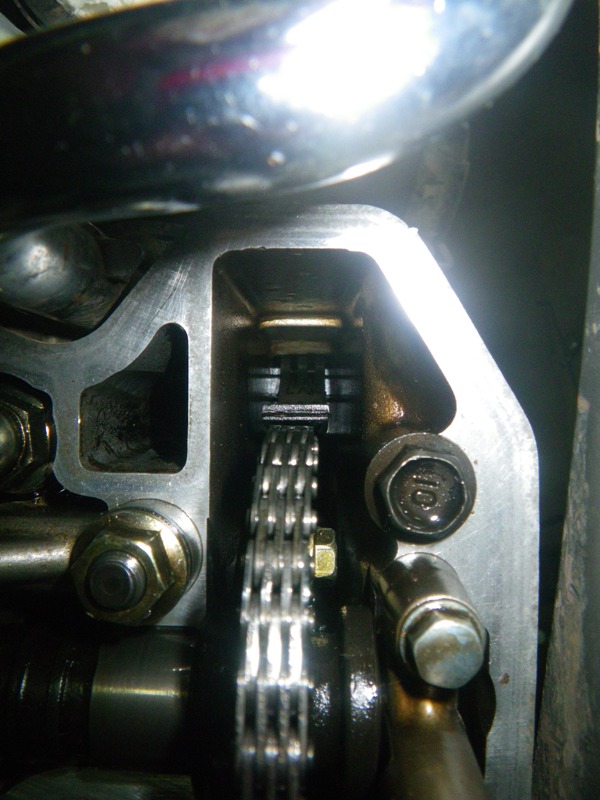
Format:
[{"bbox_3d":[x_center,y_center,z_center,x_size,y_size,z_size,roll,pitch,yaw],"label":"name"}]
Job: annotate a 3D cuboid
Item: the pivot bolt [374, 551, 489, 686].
[{"bbox_3d":[0.020,0.033,0.096,0.014,0.021,0.014,0,90,2],"label":"pivot bolt"}]

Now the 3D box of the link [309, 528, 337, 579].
[{"bbox_3d":[0.004,0.028,0.119,0.005,0.009,0.010,0,90,0],"label":"link"}]

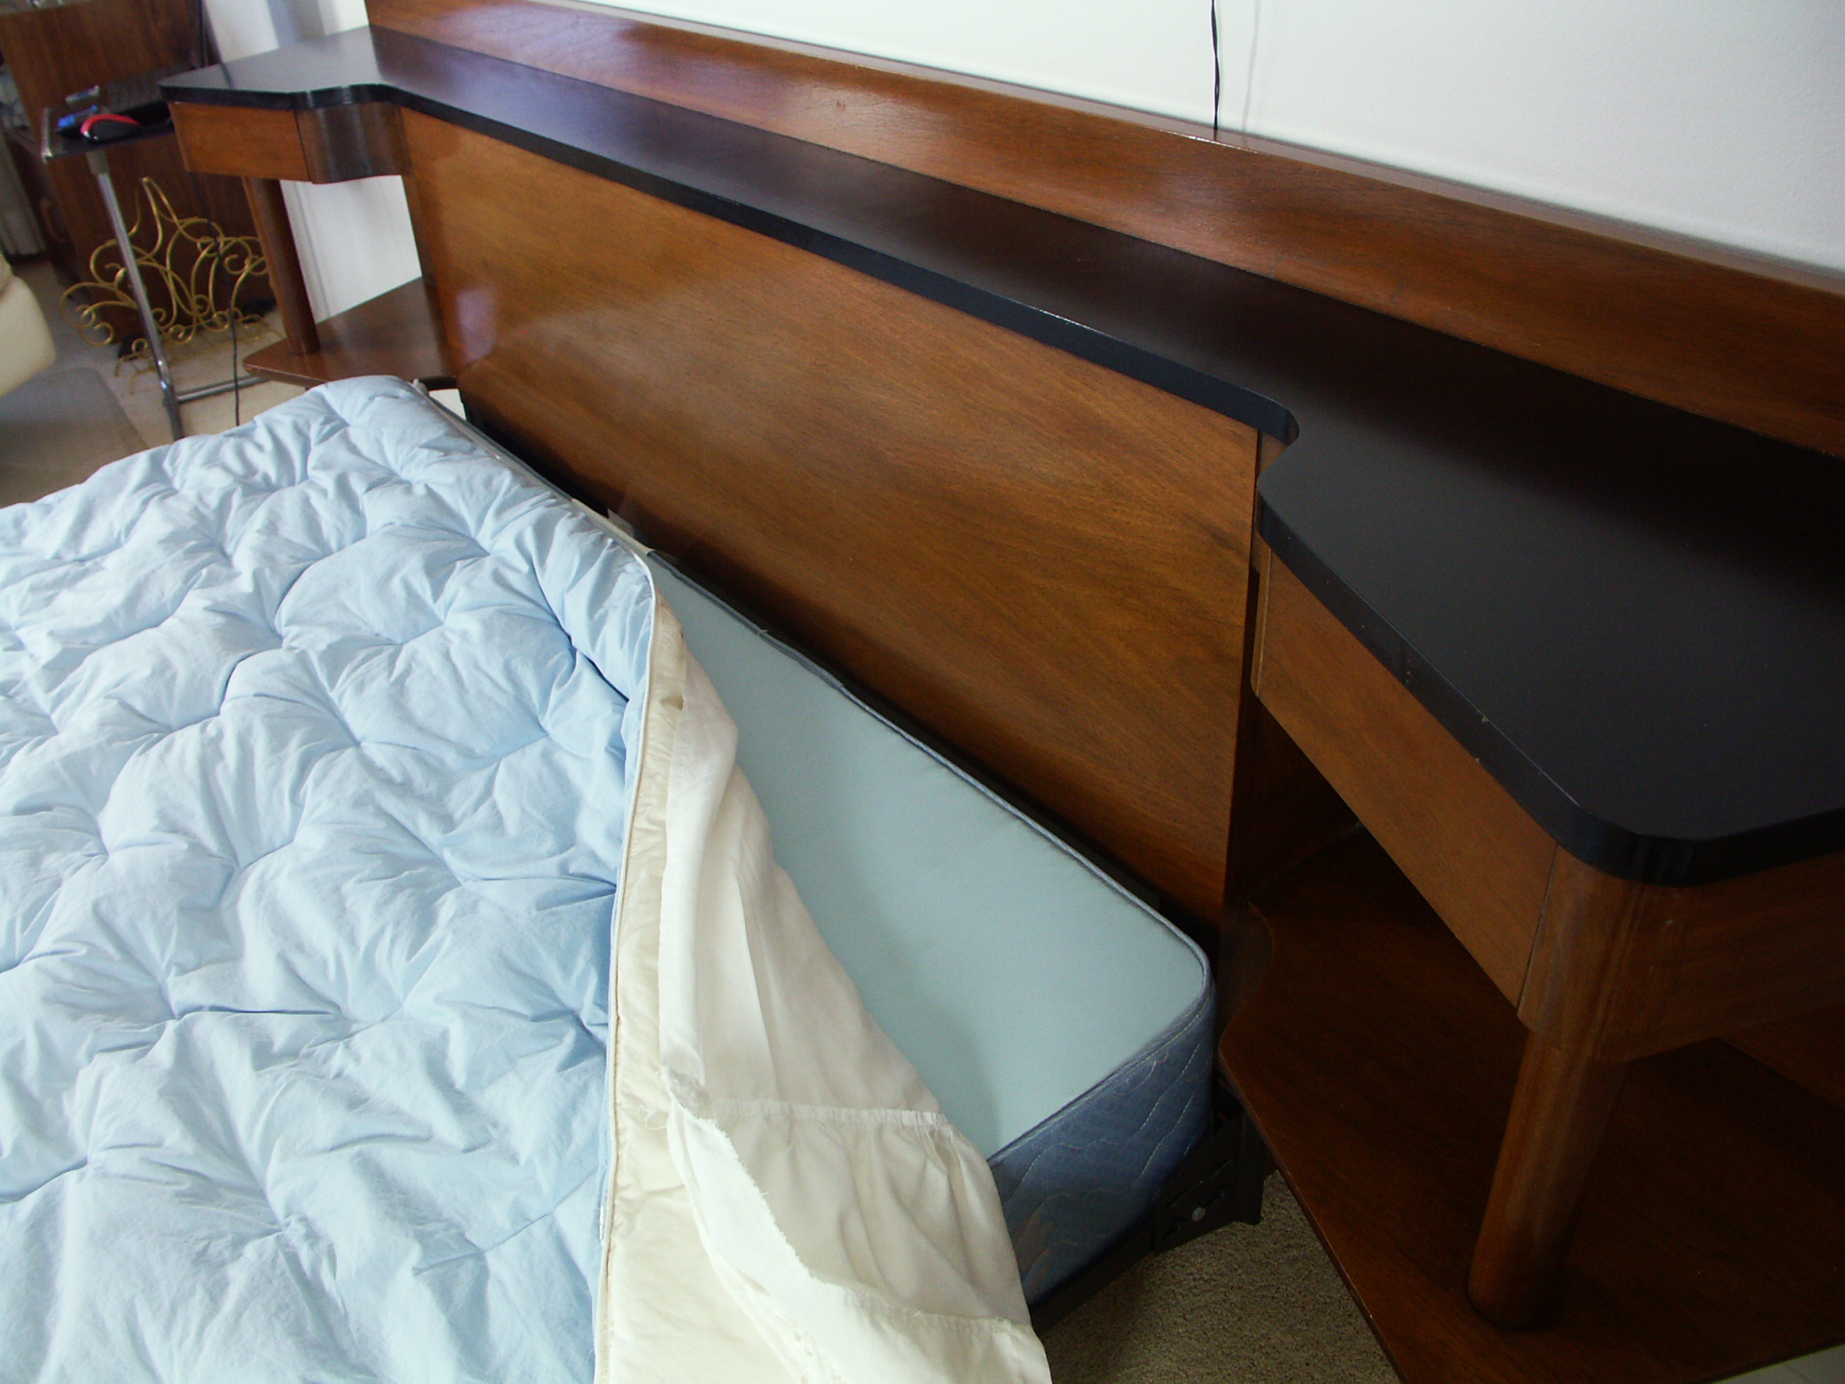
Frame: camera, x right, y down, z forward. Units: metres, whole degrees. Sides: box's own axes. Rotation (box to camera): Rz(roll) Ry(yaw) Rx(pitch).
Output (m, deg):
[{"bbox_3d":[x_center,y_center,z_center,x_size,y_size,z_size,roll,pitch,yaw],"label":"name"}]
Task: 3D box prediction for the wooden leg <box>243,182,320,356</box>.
[{"bbox_3d":[-0.927,-0.628,2.154,0.050,0.277,0.050,-24,38,-29],"label":"wooden leg"}]

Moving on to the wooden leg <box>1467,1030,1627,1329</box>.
[{"bbox_3d":[0.312,0.211,0.730,0.050,0.277,0.050,-24,38,-29],"label":"wooden leg"}]

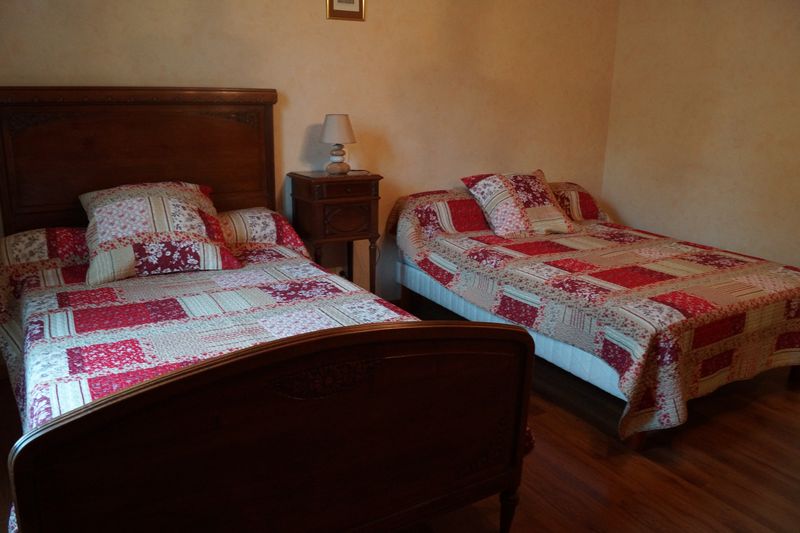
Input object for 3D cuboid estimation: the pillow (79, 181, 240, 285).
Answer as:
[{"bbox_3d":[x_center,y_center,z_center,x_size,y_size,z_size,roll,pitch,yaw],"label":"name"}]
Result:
[{"bbox_3d":[-1.109,-0.187,2.748,0.610,0.470,0.200,-8,-17,-28],"label":"pillow"}]

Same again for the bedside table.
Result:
[{"bbox_3d":[-0.354,-0.068,3.351,0.399,0.877,0.375,-8,18,-28],"label":"bedside table"}]

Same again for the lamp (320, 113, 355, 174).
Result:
[{"bbox_3d":[-0.334,-0.658,3.255,0.190,0.319,0.190,0,15,0],"label":"lamp"}]

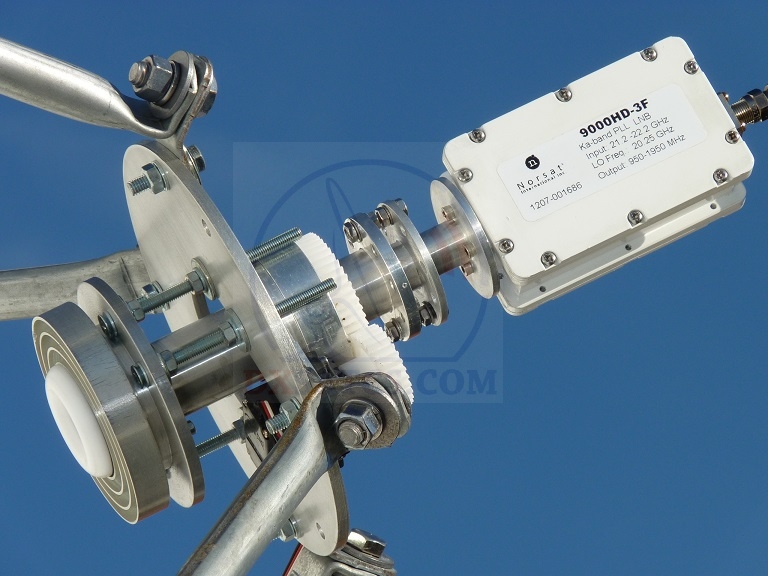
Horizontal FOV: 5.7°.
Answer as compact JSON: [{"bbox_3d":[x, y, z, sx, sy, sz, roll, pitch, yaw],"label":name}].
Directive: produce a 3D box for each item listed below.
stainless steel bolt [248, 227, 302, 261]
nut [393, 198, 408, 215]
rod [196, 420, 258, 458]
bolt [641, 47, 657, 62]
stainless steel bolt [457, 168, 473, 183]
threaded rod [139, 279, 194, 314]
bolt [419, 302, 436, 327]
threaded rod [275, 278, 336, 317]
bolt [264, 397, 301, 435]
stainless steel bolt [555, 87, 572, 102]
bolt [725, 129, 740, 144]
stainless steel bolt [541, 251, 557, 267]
[{"bbox_3d":[-0.039,-0.016,2.750,0.021,0.004,0.004,-25,0,-15],"label":"stainless steel bolt"},{"bbox_3d":[0.006,-0.029,2.768,0.004,0.007,0.007,-25,0,-15],"label":"nut"},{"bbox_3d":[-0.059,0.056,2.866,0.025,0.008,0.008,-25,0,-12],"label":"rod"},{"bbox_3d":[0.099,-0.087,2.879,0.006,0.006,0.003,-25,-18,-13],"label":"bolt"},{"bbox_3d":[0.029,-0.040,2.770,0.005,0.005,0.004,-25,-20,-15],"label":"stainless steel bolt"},{"bbox_3d":[-0.080,0.003,2.825,0.021,0.005,0.005,-25,0,-12],"label":"threaded rod"},{"bbox_3d":[0.016,0.009,2.763,0.005,0.007,0.007,-25,0,-15],"label":"bolt"},{"bbox_3d":[-0.027,0.003,2.730,0.022,0.004,0.004,-25,0,-15],"label":"threaded rod"},{"bbox_3d":[-0.035,0.046,2.700,0.013,0.010,0.010,-25,0,-15],"label":"bolt"},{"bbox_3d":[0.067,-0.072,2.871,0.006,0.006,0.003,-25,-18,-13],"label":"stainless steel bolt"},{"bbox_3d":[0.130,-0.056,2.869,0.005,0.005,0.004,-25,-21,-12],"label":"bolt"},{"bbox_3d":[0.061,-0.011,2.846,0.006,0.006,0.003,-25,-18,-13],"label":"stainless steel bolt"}]

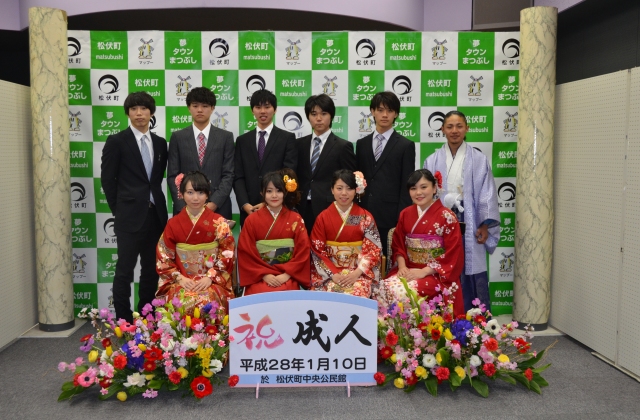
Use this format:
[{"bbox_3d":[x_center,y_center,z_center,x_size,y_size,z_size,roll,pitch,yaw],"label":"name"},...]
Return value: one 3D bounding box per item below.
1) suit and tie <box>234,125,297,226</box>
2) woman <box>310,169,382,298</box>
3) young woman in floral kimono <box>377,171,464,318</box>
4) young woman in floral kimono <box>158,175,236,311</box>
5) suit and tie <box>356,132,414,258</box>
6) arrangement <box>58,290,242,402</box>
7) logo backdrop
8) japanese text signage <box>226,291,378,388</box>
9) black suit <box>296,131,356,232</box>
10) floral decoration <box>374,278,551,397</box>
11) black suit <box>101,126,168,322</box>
[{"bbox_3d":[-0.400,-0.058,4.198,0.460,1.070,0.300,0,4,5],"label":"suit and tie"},{"bbox_3d":[0.165,0.384,3.654,0.460,1.250,0.650,0,5,4],"label":"woman"},{"bbox_3d":[0.628,0.385,3.654,0.510,1.250,0.670,2,5,22],"label":"young woman in floral kimono"},{"bbox_3d":[-0.774,0.382,3.654,0.490,1.250,0.650,-1,5,-10],"label":"young woman in floral kimono"},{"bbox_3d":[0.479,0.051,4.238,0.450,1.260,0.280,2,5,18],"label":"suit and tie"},{"bbox_3d":[-0.950,0.721,3.265,0.890,0.500,0.500,0,4,-6],"label":"arrangement"},{"bbox_3d":[-0.199,-0.256,4.602,3.672,2.256,0.060,0,4,-1],"label":"logo backdrop"},{"bbox_3d":[-0.096,0.741,3.342,0.840,0.570,0.060,0,5,2],"label":"japanese text signage"},{"bbox_3d":[0.041,0.163,4.296,0.460,1.490,0.310,2,5,27],"label":"black suit"},{"bbox_3d":[0.824,0.725,3.431,0.970,0.610,0.500,1,5,5],"label":"floral decoration"},{"bbox_3d":[-1.358,0.152,4.275,0.470,1.515,0.320,-3,5,-33],"label":"black suit"}]

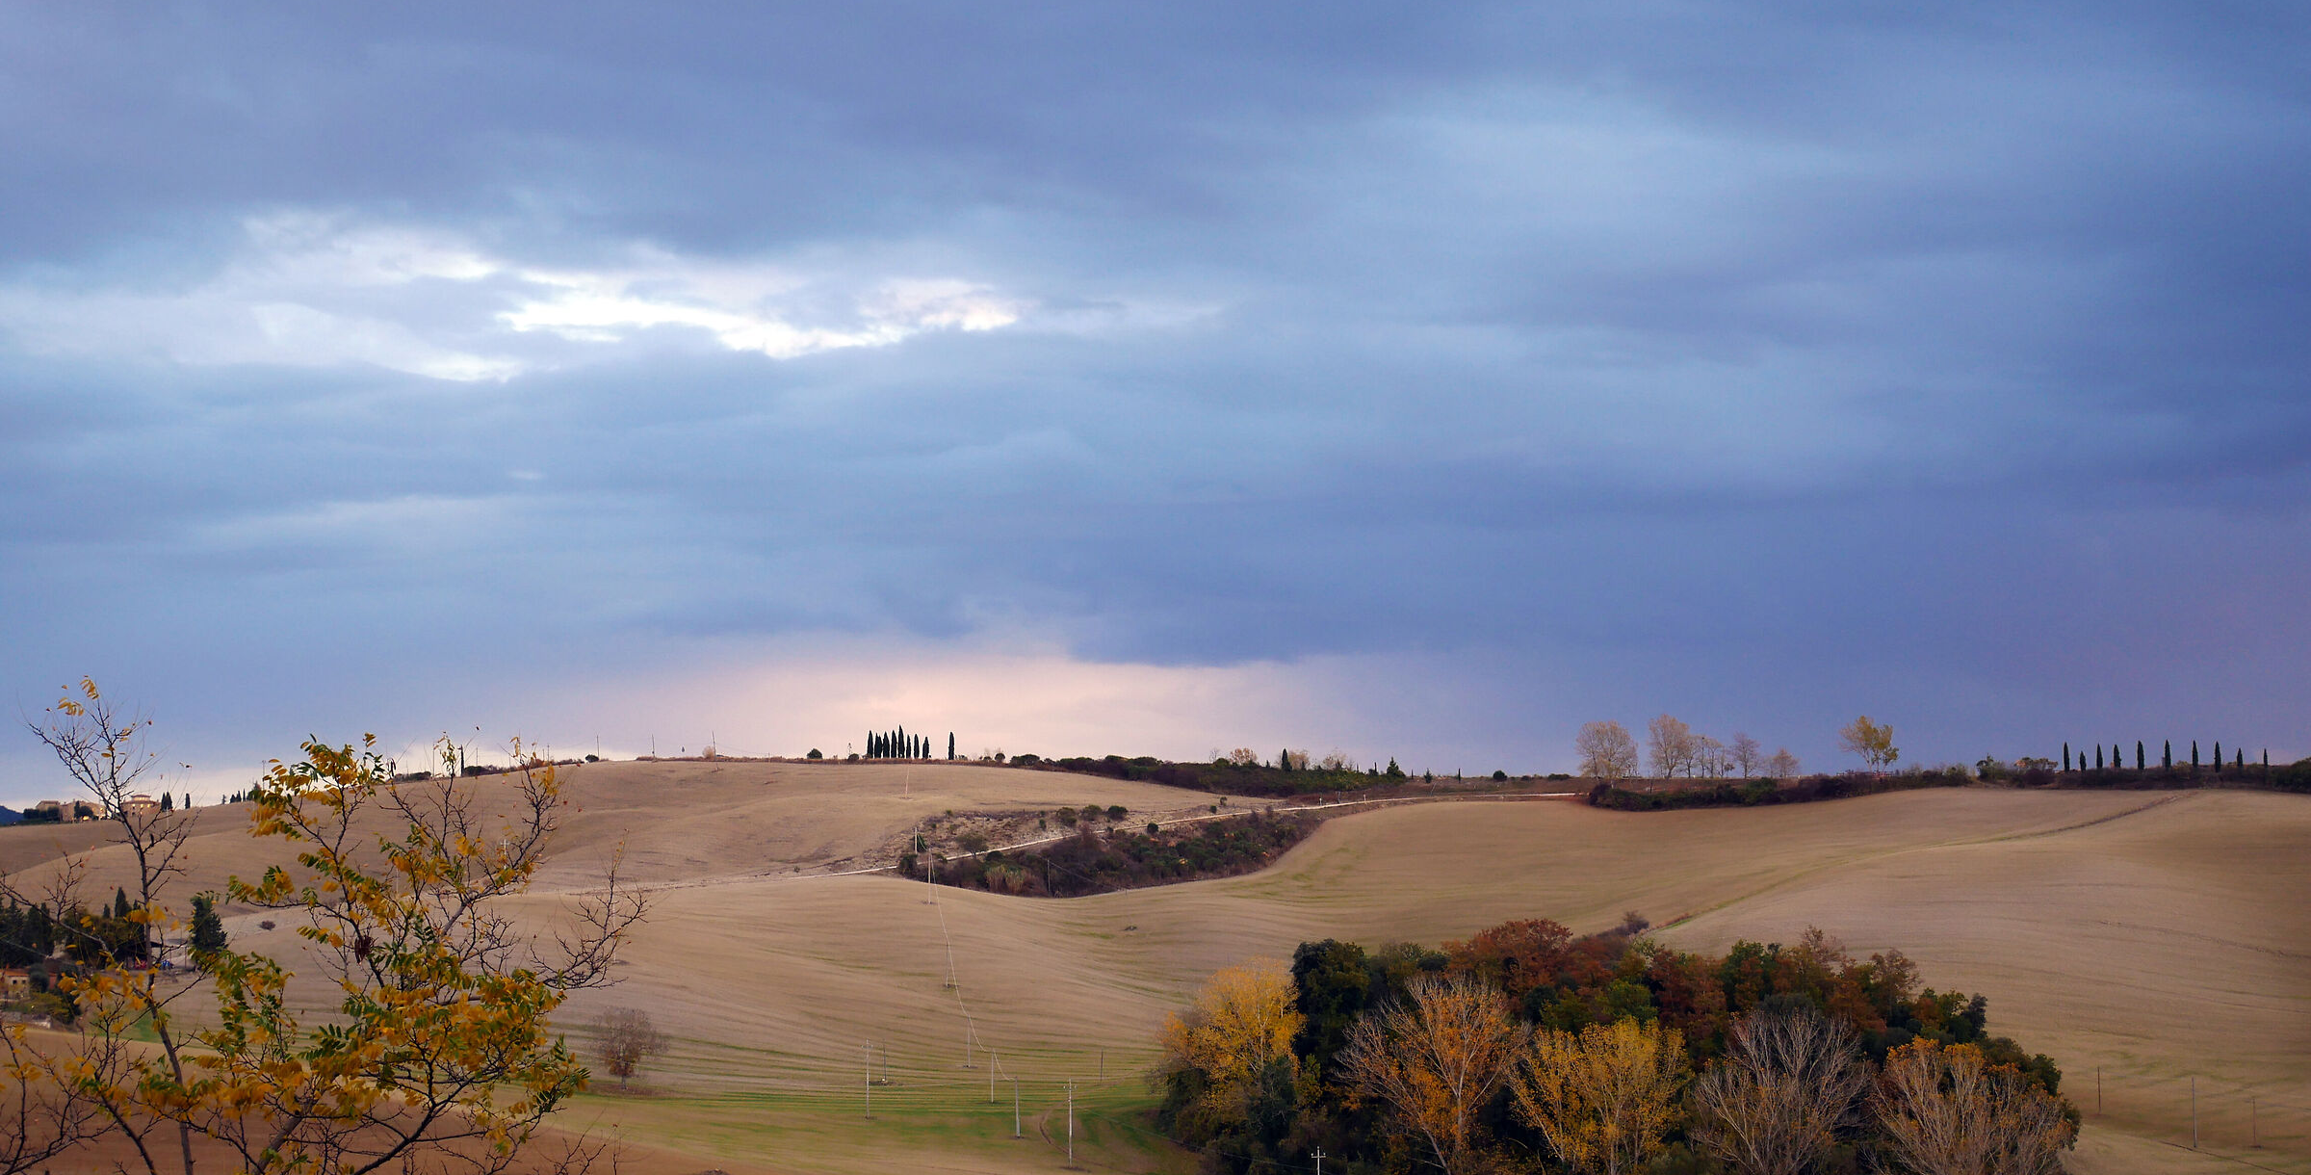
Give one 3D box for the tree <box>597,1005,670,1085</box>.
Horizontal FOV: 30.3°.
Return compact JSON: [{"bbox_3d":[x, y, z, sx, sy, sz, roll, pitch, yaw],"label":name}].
[{"bbox_3d":[-73.369,64.435,600.000,10.644,11.531,10.000,0,-3,-7],"label":"tree"}]

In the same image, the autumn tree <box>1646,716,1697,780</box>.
[{"bbox_3d":[112.150,35.059,930.000,10.500,14.338,10.500,0,-3,7],"label":"autumn tree"}]

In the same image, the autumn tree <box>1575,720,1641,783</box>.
[{"bbox_3d":[98.598,35.845,930.000,13.749,13.552,12.500,0,-3,6],"label":"autumn tree"}]

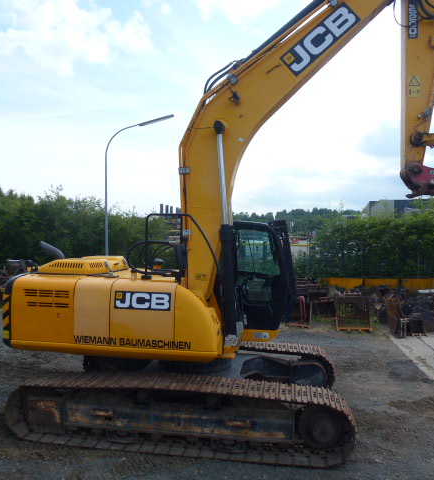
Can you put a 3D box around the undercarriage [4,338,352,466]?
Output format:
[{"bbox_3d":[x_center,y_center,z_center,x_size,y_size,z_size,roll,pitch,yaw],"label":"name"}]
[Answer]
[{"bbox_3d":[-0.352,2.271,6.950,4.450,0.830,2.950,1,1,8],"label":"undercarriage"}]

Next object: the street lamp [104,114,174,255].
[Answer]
[{"bbox_3d":[-3.402,-1.533,19.531,3.150,8.000,0.320,0,1,8],"label":"street lamp"}]

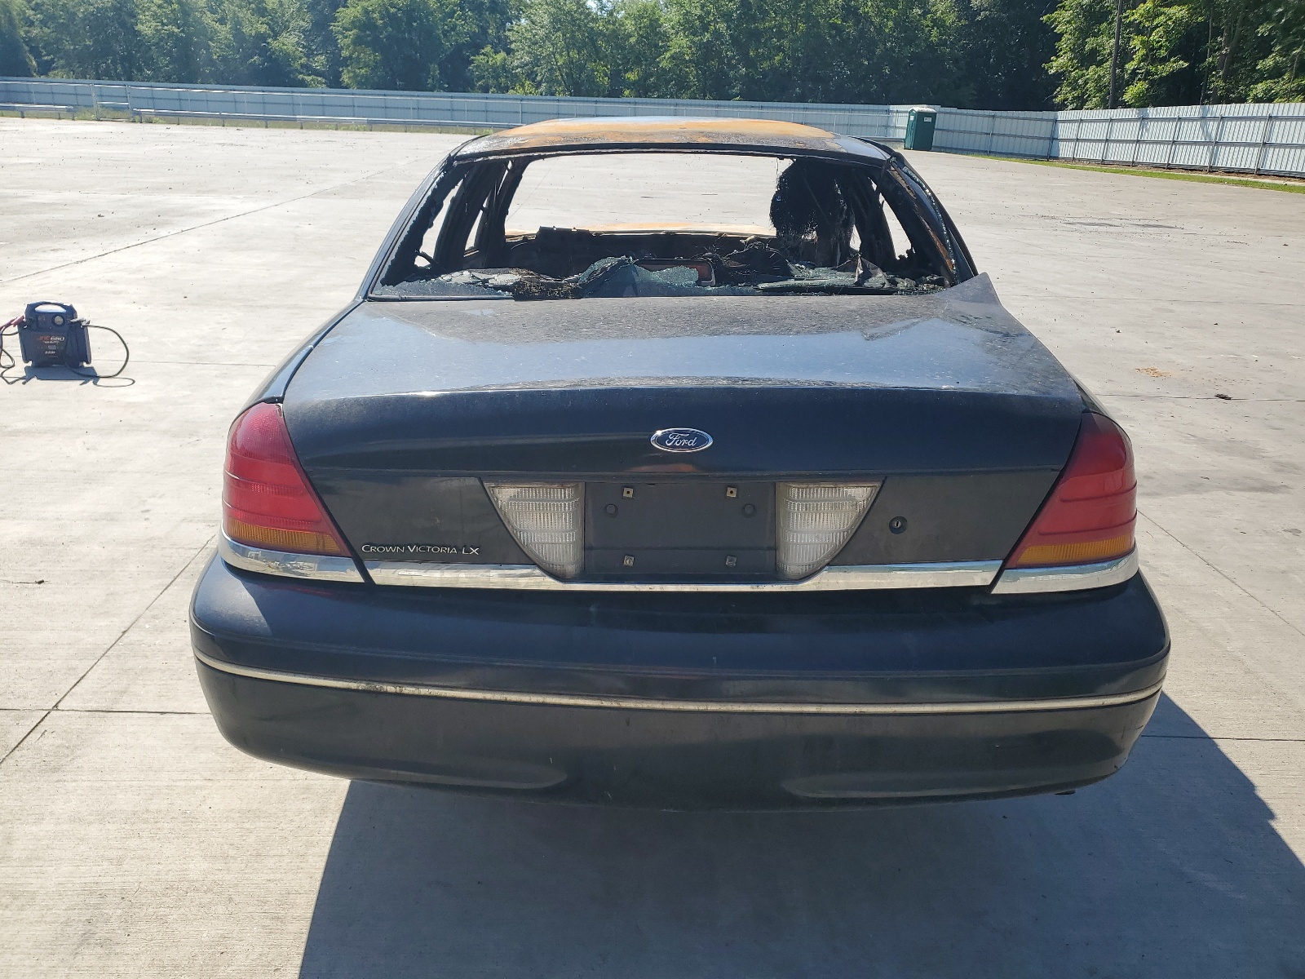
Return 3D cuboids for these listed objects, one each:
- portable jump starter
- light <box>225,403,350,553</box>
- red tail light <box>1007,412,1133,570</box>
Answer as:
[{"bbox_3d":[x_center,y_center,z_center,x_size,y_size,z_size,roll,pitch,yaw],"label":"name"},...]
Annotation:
[{"bbox_3d":[-3.415,-0.890,5.613,0.335,0.355,0.125,0,21,-7],"label":"portable jump starter"},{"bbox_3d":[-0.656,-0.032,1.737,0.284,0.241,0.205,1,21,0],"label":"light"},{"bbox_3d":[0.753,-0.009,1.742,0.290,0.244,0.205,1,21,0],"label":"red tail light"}]

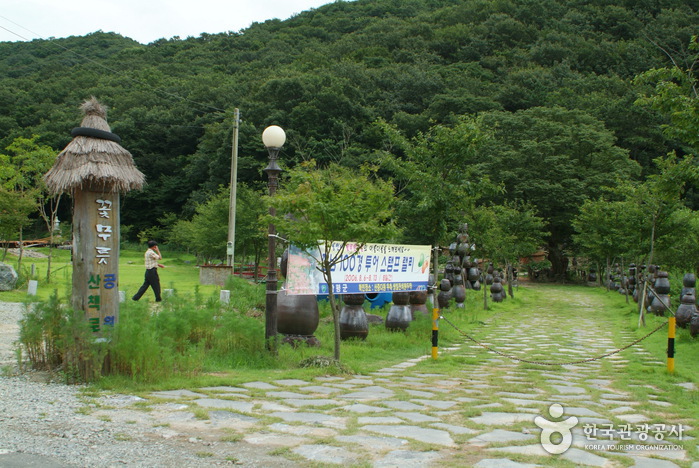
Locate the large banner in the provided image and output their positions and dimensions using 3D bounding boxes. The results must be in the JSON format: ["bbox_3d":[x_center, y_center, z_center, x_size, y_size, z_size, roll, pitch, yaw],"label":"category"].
[{"bbox_3d":[0.237,0.575,13.300,2.860,0.770,0.050,1,-1,-33],"label":"large banner"}]

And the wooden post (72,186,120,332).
[{"bbox_3d":[-3.223,0.554,10.400,0.460,2.320,0.420,1,-1,-37],"label":"wooden post"}]

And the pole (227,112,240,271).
[{"bbox_3d":[-5.257,-1.858,37.000,0.330,7.700,0.330,2,-1,0],"label":"pole"}]

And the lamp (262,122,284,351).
[{"bbox_3d":[-1.154,0.084,12.400,0.350,3.470,0.350,1,-1,0],"label":"lamp"}]

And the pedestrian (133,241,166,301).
[{"bbox_3d":[-5.613,1.047,22.800,0.820,1.680,0.500,1,-1,-3],"label":"pedestrian"}]

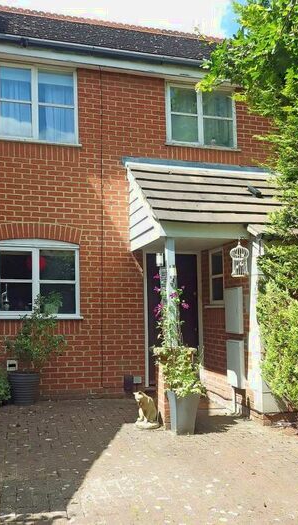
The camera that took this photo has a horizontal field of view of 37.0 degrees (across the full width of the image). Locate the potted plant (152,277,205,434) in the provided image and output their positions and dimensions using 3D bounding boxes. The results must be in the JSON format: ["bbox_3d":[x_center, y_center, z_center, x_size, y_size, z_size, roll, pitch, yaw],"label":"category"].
[{"bbox_3d":[0.299,0.946,4.780,0.530,1.620,0.500,1,-5,-15],"label":"potted plant"}]

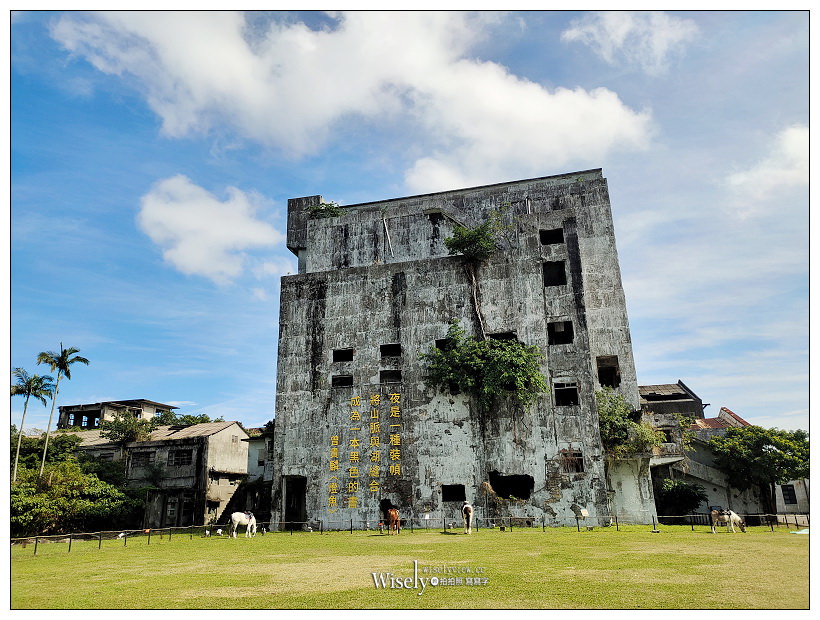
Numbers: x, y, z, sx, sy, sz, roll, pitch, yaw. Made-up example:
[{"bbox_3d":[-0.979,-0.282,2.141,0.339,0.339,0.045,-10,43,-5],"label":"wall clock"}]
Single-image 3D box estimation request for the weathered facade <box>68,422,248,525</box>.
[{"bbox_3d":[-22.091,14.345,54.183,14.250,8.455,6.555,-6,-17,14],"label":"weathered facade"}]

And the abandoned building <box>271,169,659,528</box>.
[{"bbox_3d":[3.323,3.674,43.607,22.468,21.660,10.000,-6,-17,14],"label":"abandoned building"}]

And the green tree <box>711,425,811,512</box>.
[{"bbox_3d":[20.615,9.406,35.725,6.400,5.380,5.800,-6,-17,14],"label":"green tree"}]

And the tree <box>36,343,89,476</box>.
[{"bbox_3d":[-28.597,9.670,48.934,4.275,14.650,4.275,-6,-17,14],"label":"tree"}]

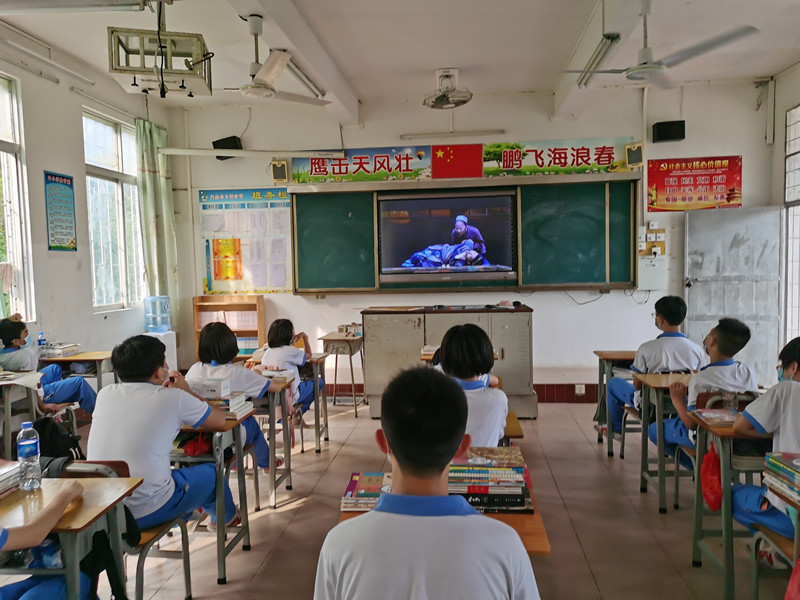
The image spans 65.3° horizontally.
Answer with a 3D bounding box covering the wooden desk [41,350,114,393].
[{"bbox_3d":[-2.738,0.864,5.434,0.600,0.750,0.420,-1,4,6],"label":"wooden desk"}]

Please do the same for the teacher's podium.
[{"bbox_3d":[0.489,0.590,6.154,1.620,1.030,0.650,-1,4,6],"label":"teacher's podium"}]

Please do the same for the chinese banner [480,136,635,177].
[{"bbox_3d":[1.819,-1.644,7.208,1.710,0.390,0.020,-1,4,6],"label":"chinese banner"}]

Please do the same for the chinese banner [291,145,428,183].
[{"bbox_3d":[-0.475,-1.608,7.464,1.690,0.390,0.020,-1,4,6],"label":"chinese banner"}]

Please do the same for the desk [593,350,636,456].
[{"bbox_3d":[1.842,0.786,4.774,0.600,0.750,0.400,-1,4,6],"label":"desk"}]

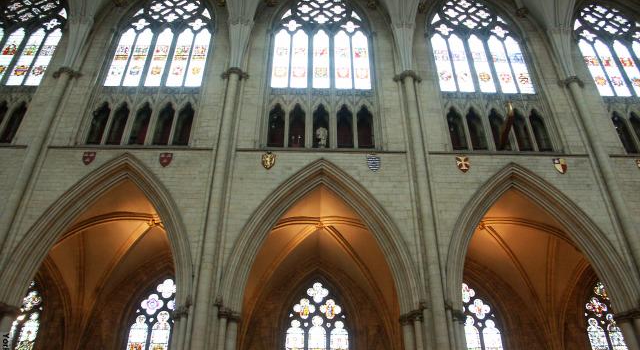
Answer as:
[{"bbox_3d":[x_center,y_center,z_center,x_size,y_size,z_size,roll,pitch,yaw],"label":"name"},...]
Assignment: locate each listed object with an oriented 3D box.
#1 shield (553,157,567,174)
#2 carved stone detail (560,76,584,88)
[{"bbox_3d":[9.782,-0.366,21.057,0.550,0.800,0.150,1,-35,-1],"label":"shield"},{"bbox_3d":[11.511,-4.248,23.648,1.150,0.450,0.550,1,-35,-1],"label":"carved stone detail"}]

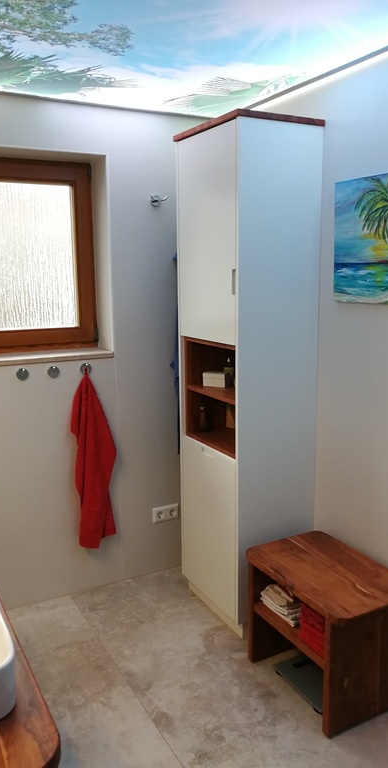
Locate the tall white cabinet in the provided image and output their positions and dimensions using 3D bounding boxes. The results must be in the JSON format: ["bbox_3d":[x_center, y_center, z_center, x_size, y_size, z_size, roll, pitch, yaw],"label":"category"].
[{"bbox_3d":[0.229,-0.001,2.673,0.407,2.140,0.519,-6,12,-28],"label":"tall white cabinet"}]

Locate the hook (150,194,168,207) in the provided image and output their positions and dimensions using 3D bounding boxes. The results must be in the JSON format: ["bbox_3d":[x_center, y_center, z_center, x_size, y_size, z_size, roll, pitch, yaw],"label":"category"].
[{"bbox_3d":[-0.171,-0.873,2.854,0.084,0.057,0.050,-6,12,-28],"label":"hook"}]

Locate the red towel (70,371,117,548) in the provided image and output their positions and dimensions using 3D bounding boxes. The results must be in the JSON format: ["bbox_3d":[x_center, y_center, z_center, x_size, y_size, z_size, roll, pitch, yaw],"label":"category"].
[{"bbox_3d":[-0.475,0.369,2.883,0.221,0.882,0.085,-6,12,-28],"label":"red towel"}]

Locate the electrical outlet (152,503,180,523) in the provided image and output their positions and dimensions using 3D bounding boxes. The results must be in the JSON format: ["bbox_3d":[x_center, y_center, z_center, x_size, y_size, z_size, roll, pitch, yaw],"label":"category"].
[{"bbox_3d":[-0.143,0.685,3.160,0.152,0.081,0.012,-6,12,-28],"label":"electrical outlet"}]

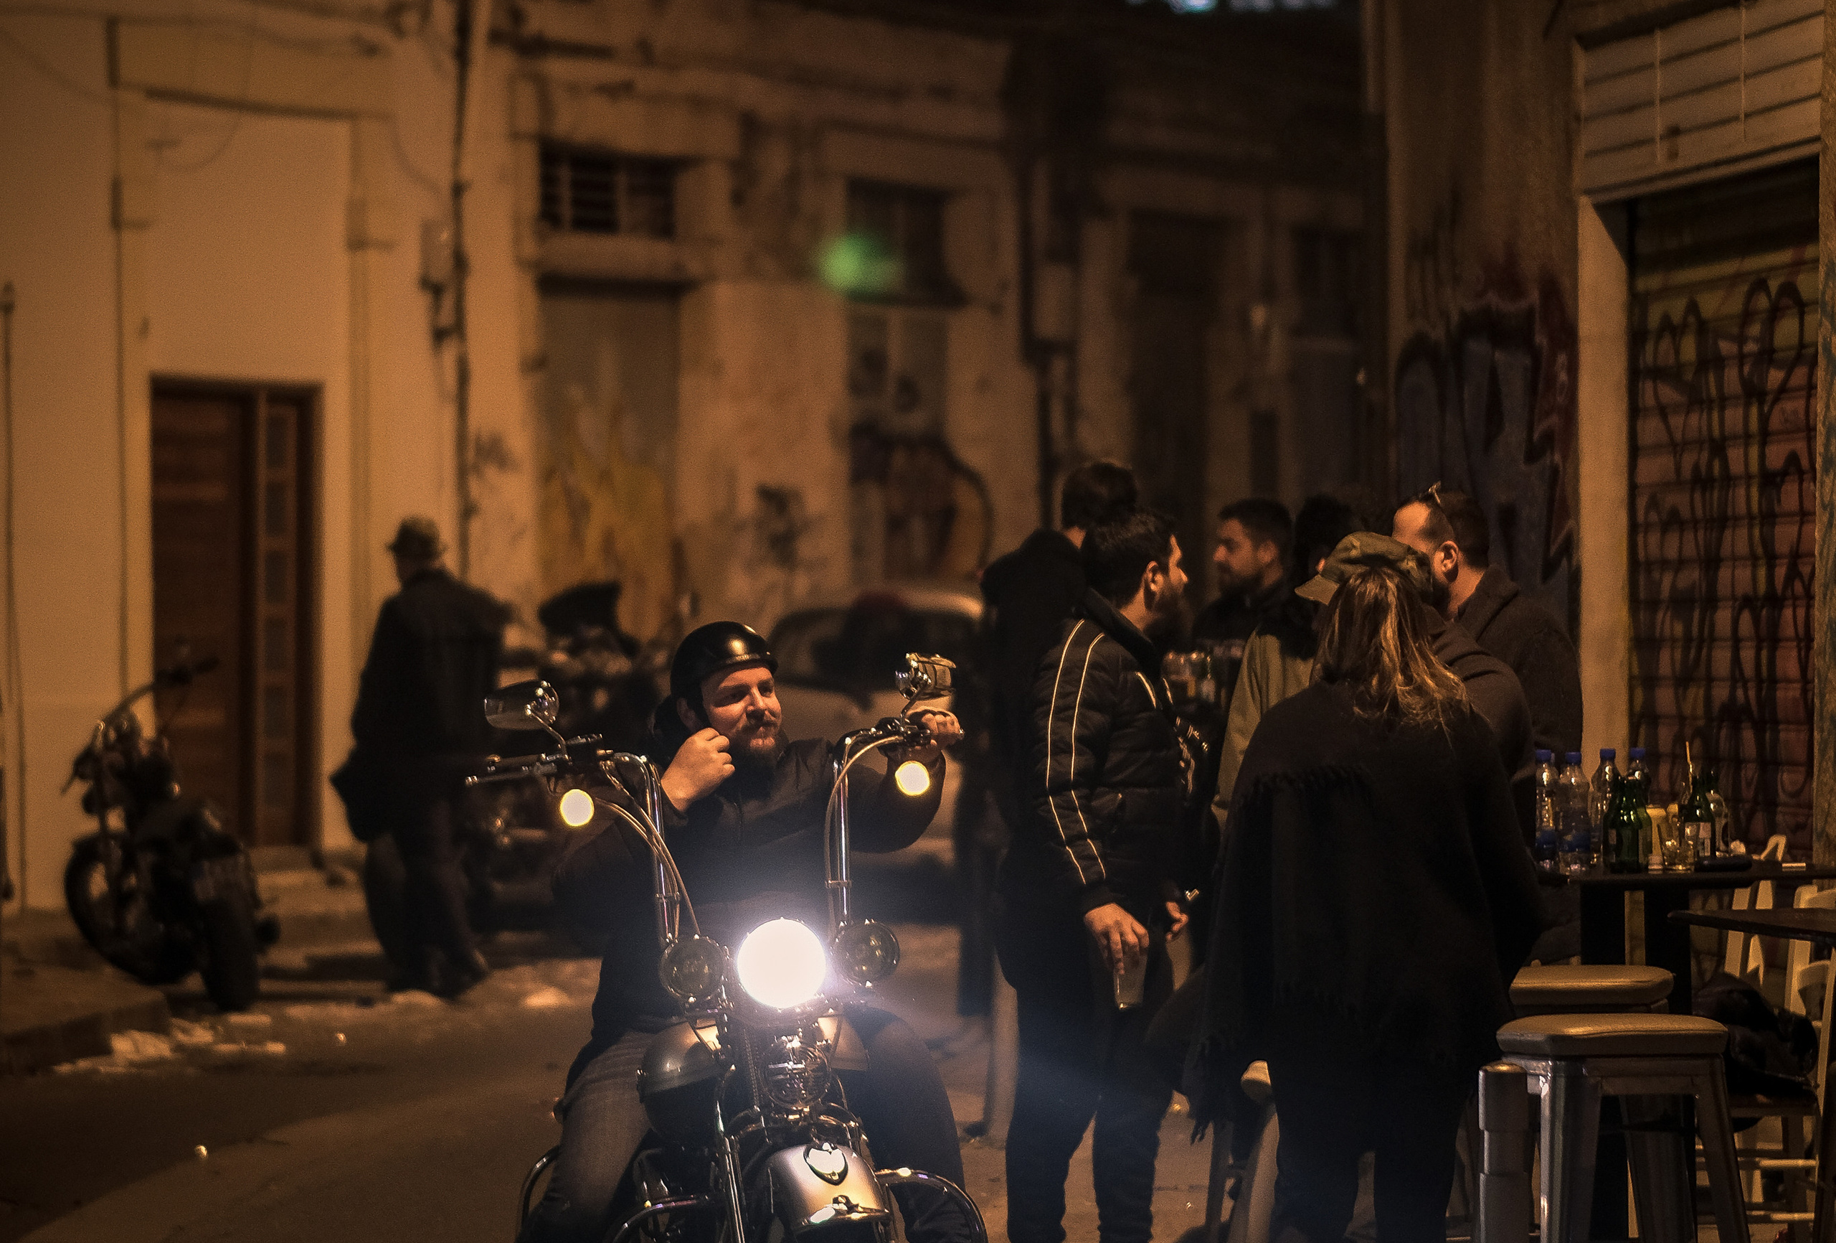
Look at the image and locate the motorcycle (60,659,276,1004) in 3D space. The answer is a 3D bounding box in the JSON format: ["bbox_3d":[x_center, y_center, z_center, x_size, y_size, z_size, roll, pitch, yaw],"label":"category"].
[{"bbox_3d":[-3.010,0.840,25.800,0.820,1.320,2.250,0,0,-15],"label":"motorcycle"}]

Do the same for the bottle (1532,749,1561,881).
[{"bbox_3d":[1.213,0.368,12.400,0.065,0.238,0.065,0,0,0],"label":"bottle"}]

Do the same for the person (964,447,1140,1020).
[{"bbox_3d":[0.360,0.560,14.500,0.520,1.820,0.360,-1,0,45],"label":"person"}]

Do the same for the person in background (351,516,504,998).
[{"bbox_3d":[-1.930,0.523,25.100,0.580,1.860,0.450,0,0,-30],"label":"person in background"}]

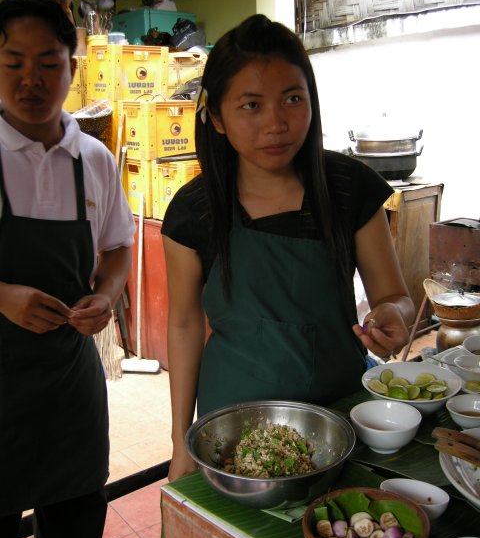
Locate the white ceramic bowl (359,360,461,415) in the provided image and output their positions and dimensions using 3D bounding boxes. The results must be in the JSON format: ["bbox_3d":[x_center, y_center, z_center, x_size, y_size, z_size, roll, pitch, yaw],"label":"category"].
[{"bbox_3d":[0.326,0.237,1.270,0.186,0.052,0.186,0,14,0],"label":"white ceramic bowl"}]

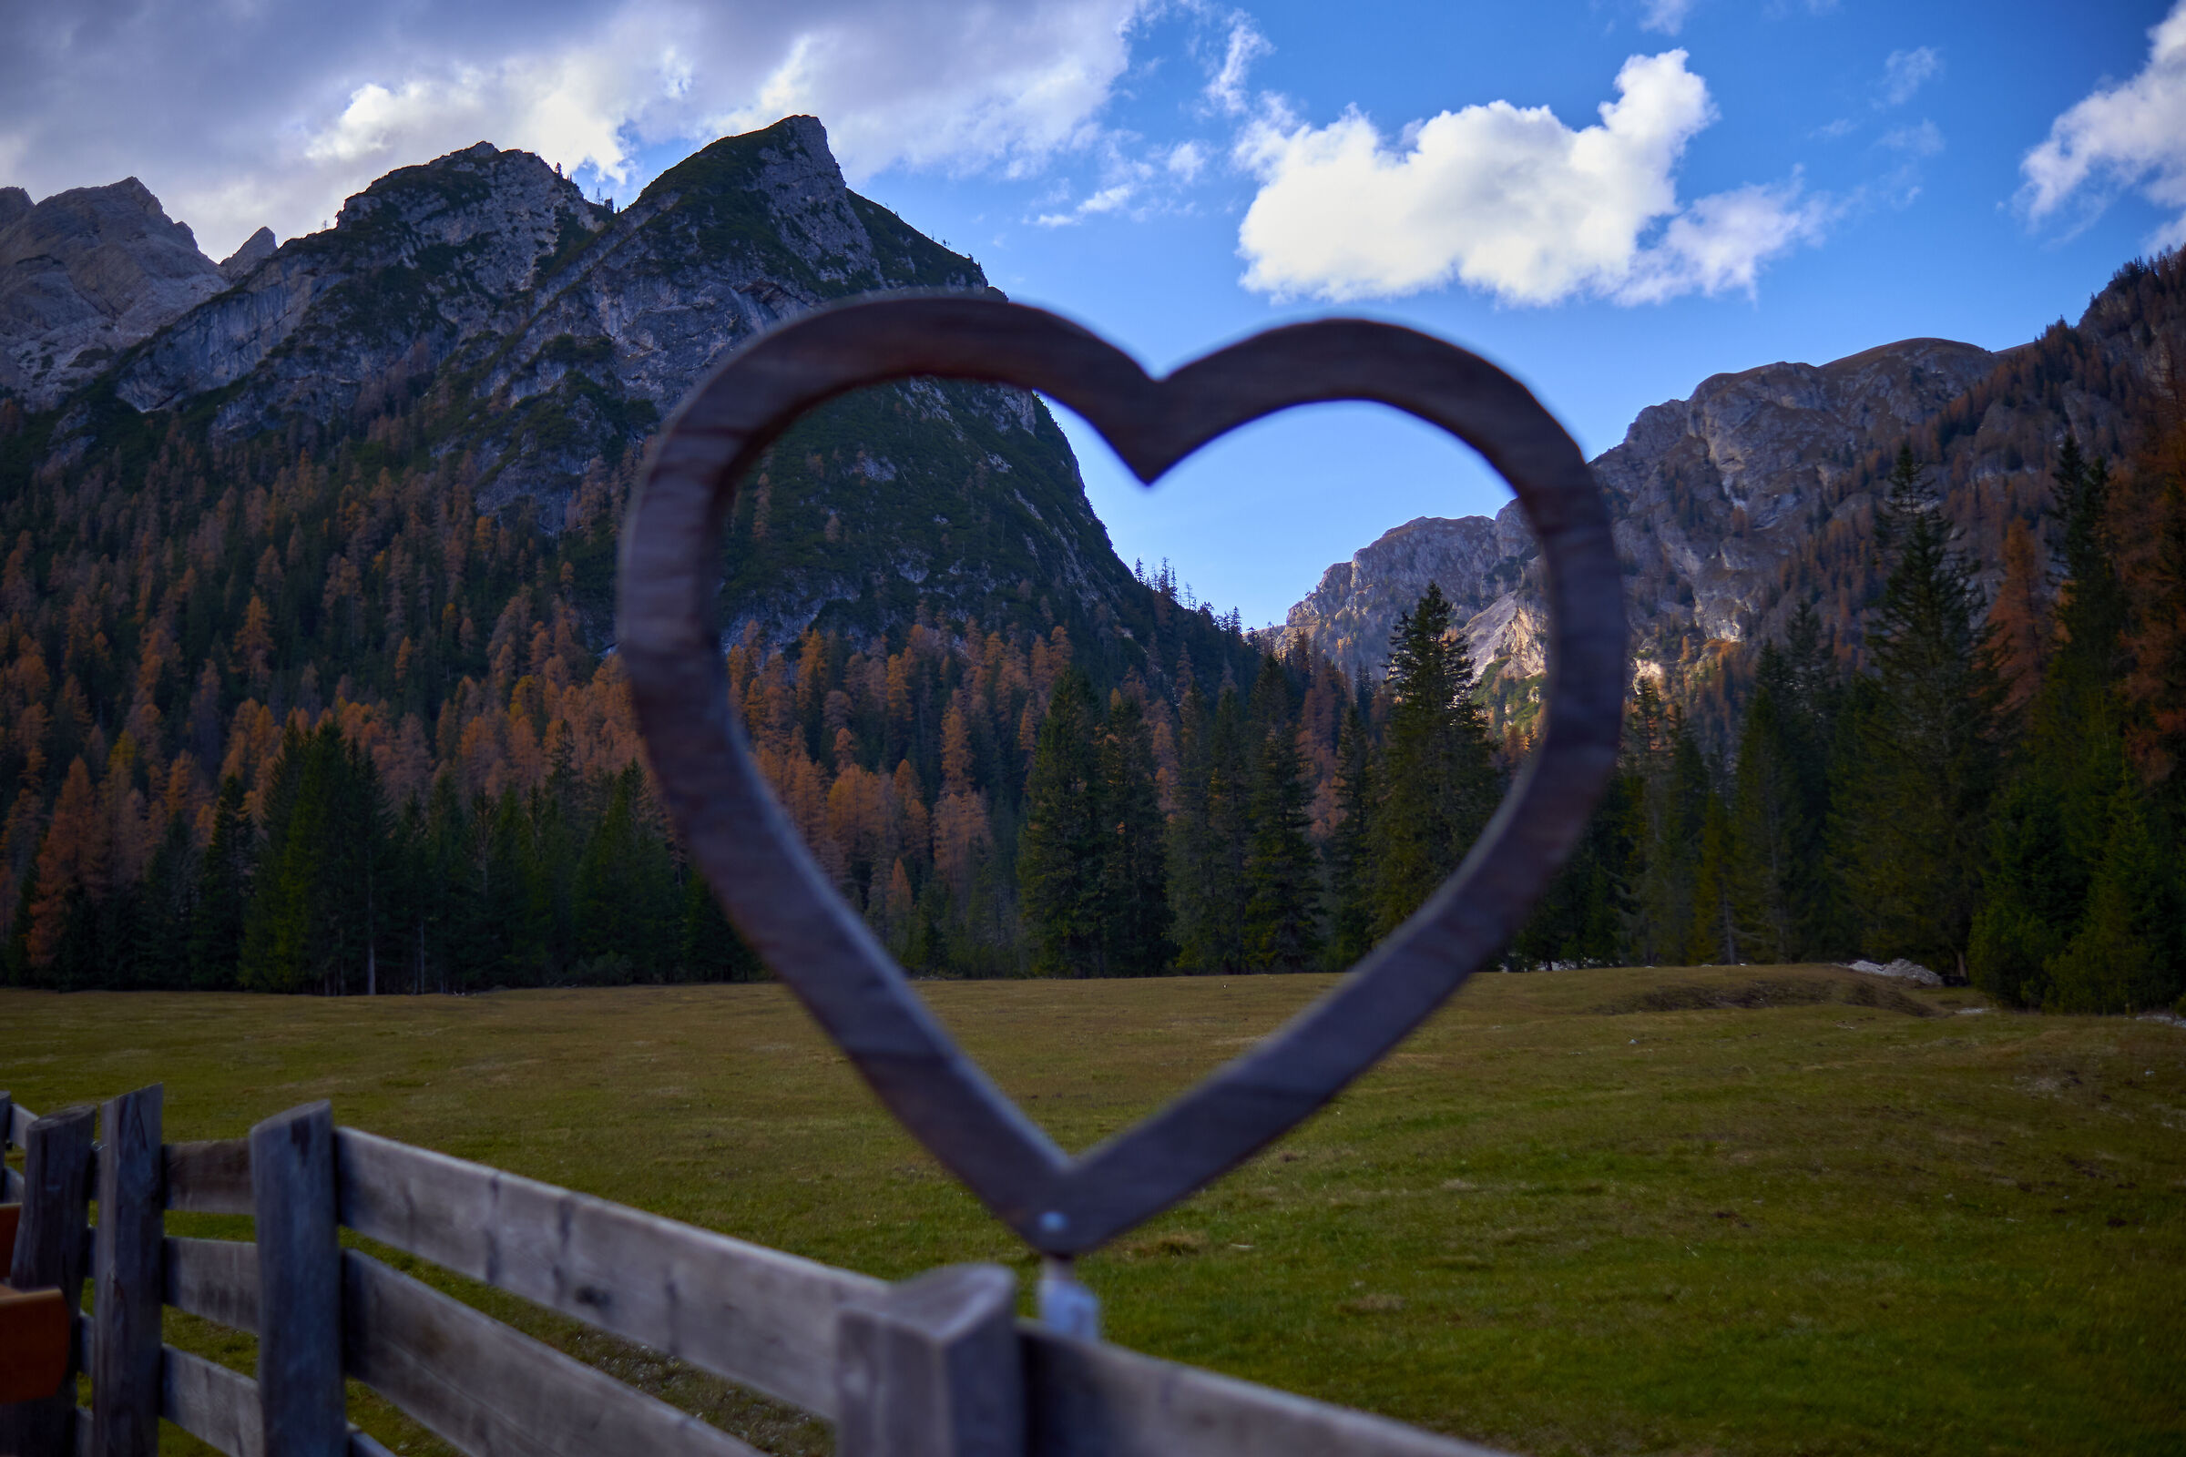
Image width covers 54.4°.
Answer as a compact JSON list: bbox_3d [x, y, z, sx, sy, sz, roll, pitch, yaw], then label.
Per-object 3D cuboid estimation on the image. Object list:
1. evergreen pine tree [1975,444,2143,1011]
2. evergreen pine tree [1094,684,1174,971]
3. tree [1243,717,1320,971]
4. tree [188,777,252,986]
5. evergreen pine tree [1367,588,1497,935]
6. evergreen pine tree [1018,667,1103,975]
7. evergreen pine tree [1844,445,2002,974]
[{"bbox_3d":[29.865,-0.357,65.888,5.240,17.630,5.080,-3,-6,24],"label":"evergreen pine tree"},{"bbox_3d":[2.058,5.207,106.720,3.860,14.290,3.740,0,-6,1],"label":"evergreen pine tree"},{"bbox_3d":[9.649,5.879,108.658,3.840,13.050,3.730,-1,-6,5],"label":"tree"},{"bbox_3d":[-39.664,6.995,96.487,2.950,9.670,2.860,2,-6,-22],"label":"tree"},{"bbox_3d":[16.222,2.188,100.927,6.250,18.390,6.060,-1,-6,9],"label":"evergreen pine tree"},{"bbox_3d":[-1.615,4.578,105.776,4.170,15.400,4.040,0,-6,-1],"label":"evergreen pine tree"},{"bbox_3d":[30.887,-0.823,78.998,5.840,19.810,5.670,-2,-6,21],"label":"evergreen pine tree"}]

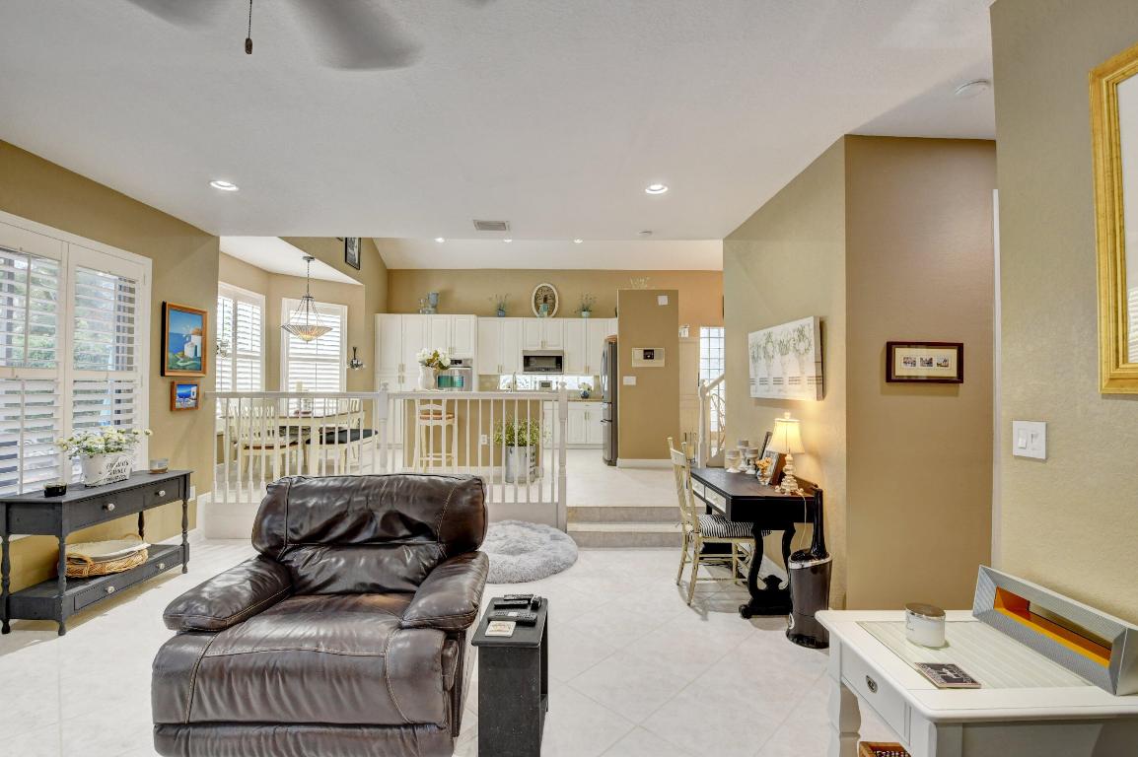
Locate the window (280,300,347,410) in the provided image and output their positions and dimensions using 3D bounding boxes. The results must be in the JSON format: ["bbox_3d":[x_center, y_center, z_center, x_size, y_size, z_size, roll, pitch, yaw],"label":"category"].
[{"bbox_3d":[-3.954,-0.323,7.368,0.930,1.720,0.100,1,-2,-45],"label":"window"}]

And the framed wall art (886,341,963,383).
[{"bbox_3d":[1.970,-0.088,2.628,0.413,0.220,0.025,0,-1,-2],"label":"framed wall art"}]

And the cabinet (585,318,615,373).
[{"bbox_3d":[0.590,-0.582,8.965,0.570,1.050,0.330,0,-1,-2],"label":"cabinet"}]

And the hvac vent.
[{"bbox_3d":[-0.664,-1.298,4.039,0.290,0.020,0.270,0,-1,-2],"label":"hvac vent"}]

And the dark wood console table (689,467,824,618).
[{"bbox_3d":[1.224,1.087,3.327,0.510,0.770,1.000,0,-1,-2],"label":"dark wood console table"}]

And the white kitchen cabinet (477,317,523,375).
[{"bbox_3d":[-1.277,-0.596,9.021,0.840,1.062,0.330,0,-1,-2],"label":"white kitchen cabinet"}]

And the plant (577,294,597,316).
[{"bbox_3d":[0.325,-1.375,9.050,0.405,0.471,0.280,0,-1,-2],"label":"plant"}]

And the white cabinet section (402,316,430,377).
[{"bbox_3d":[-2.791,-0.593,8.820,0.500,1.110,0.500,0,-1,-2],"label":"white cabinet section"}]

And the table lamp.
[{"bbox_3d":[1.440,0.484,3.120,0.215,0.515,0.215,0,-1,-2],"label":"table lamp"}]

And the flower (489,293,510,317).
[{"bbox_3d":[-1.333,-1.381,9.050,0.367,0.476,0.280,0,-1,-2],"label":"flower"}]

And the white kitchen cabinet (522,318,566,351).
[{"bbox_3d":[-0.481,-0.827,9.045,0.767,0.601,0.330,0,-1,-2],"label":"white kitchen cabinet"}]

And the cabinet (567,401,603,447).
[{"bbox_3d":[0.275,0.852,8.787,0.720,0.860,0.610,0,-1,-2],"label":"cabinet"}]

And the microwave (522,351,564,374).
[{"bbox_3d":[-0.467,-0.291,8.898,0.755,0.420,0.400,0,-1,-2],"label":"microwave"}]

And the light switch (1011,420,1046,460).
[{"bbox_3d":[1.507,0.201,1.549,0.012,0.117,0.113,0,-1,-2],"label":"light switch"}]

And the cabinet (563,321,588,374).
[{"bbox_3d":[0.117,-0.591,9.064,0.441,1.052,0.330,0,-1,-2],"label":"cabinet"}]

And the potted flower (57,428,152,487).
[{"bbox_3d":[-3.226,0.544,3.330,0.270,0.390,0.500,0,-1,-2],"label":"potted flower"}]

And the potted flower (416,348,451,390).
[{"bbox_3d":[-1.774,-0.113,6.200,0.445,0.574,0.370,0,-1,-2],"label":"potted flower"}]

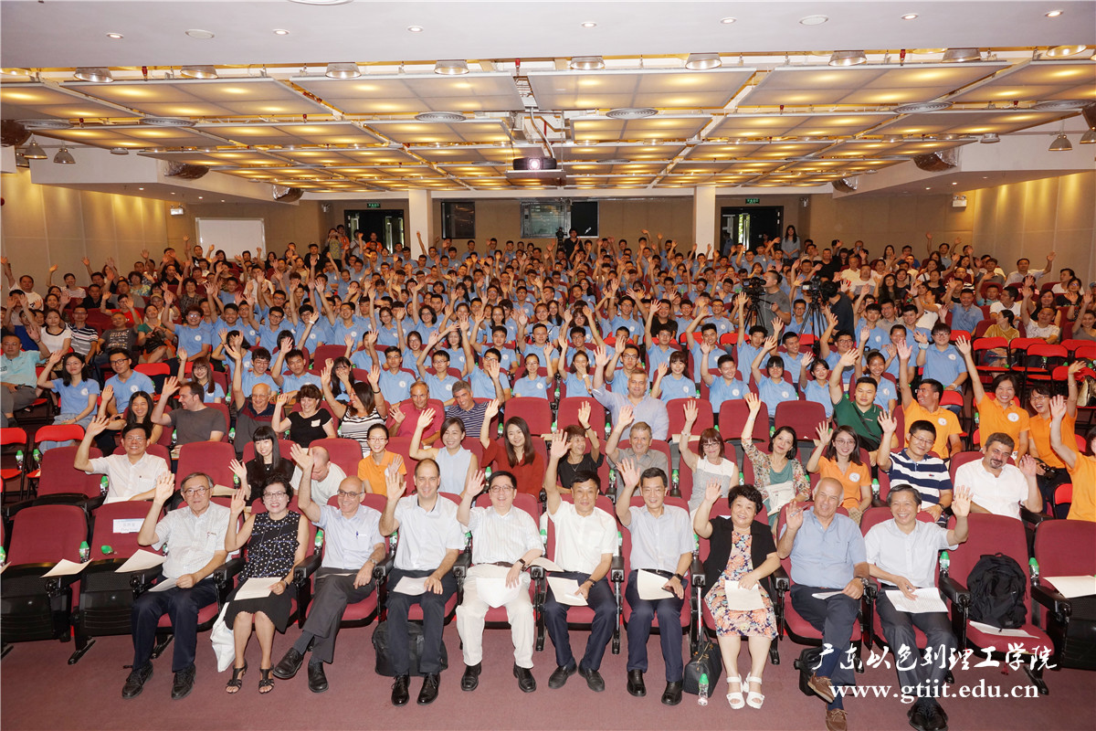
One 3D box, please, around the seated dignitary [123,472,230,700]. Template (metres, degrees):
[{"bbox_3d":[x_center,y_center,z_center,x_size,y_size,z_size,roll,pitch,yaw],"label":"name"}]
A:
[{"bbox_3d":[-2.464,1.414,4.907,0.600,1.280,0.840,-1,9,-4],"label":"seated dignitary"}]

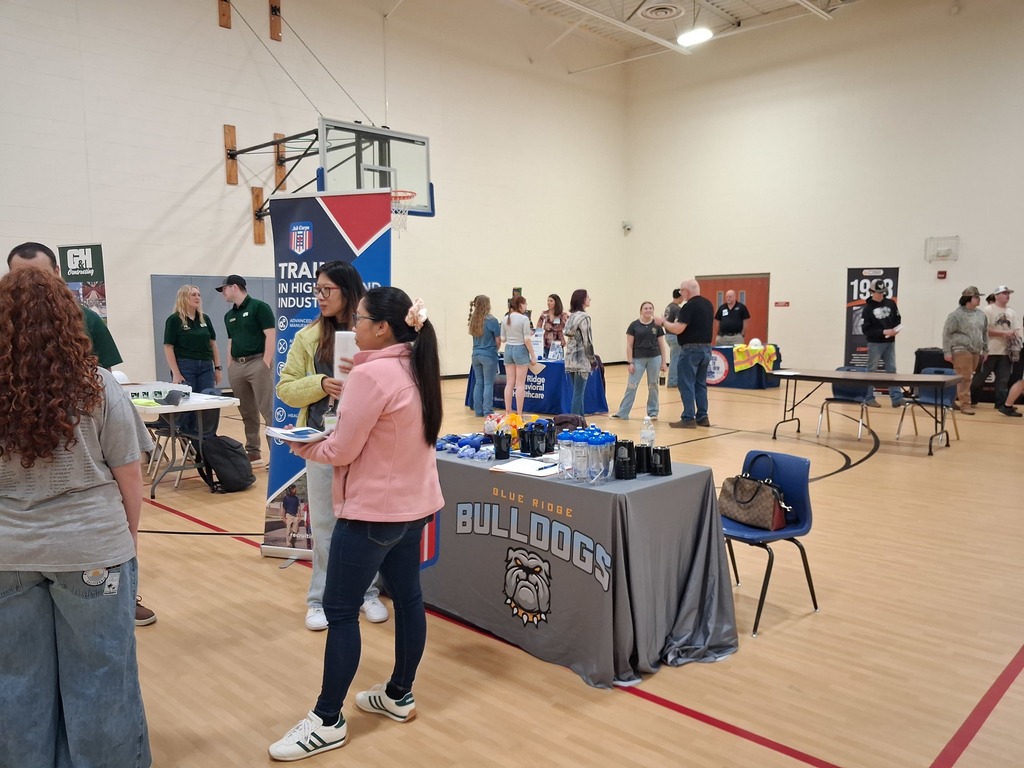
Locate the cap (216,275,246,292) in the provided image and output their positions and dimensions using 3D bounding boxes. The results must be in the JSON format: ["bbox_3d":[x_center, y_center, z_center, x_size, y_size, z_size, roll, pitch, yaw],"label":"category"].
[{"bbox_3d":[-2.651,-0.947,7.550,0.275,0.155,0.180,-9,7,-17],"label":"cap"}]

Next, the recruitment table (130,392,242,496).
[{"bbox_3d":[-3.169,0.467,6.928,2.000,0.740,0.760,5,7,44],"label":"recruitment table"}]

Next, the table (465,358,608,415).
[{"bbox_3d":[0.309,-0.007,12.164,1.880,0.740,0.830,4,7,38],"label":"table"}]

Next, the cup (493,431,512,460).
[{"bbox_3d":[-0.044,0.292,3.808,0.092,0.125,0.092,0,5,0],"label":"cup"}]

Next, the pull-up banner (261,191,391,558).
[{"bbox_3d":[-1.044,-0.013,4.695,0.840,2.120,0.220,1,5,17],"label":"pull-up banner"}]

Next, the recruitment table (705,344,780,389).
[{"bbox_3d":[4.098,-0.335,15.511,1.860,0.745,0.780,4,7,38],"label":"recruitment table"}]

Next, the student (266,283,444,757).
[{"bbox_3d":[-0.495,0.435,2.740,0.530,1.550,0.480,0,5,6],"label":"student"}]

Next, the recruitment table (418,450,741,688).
[{"bbox_3d":[0.008,0.715,3.948,1.880,0.745,0.790,5,7,44],"label":"recruitment table"}]

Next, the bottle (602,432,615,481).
[{"bbox_3d":[0.414,0.302,3.460,0.074,0.213,0.074,0,5,0],"label":"bottle"}]

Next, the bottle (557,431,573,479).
[{"bbox_3d":[0.222,0.293,3.347,0.072,0.203,0.072,0,5,0],"label":"bottle"}]

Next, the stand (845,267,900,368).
[{"bbox_3d":[5.830,-0.839,12.941,0.870,2.078,0.180,2,6,20],"label":"stand"}]

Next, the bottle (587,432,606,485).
[{"bbox_3d":[0.358,0.312,3.360,0.074,0.213,0.074,0,5,0],"label":"bottle"}]

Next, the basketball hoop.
[{"bbox_3d":[-1.572,-2.317,10.870,0.530,0.520,0.470,5,7,44],"label":"basketball hoop"}]

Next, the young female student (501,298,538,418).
[{"bbox_3d":[0.048,-0.373,10.817,0.470,1.641,0.330,2,6,20],"label":"young female student"}]

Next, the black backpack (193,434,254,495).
[{"bbox_3d":[-2.417,0.672,6.750,0.360,0.460,0.320,-18,10,-18],"label":"black backpack"}]

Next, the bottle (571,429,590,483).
[{"bbox_3d":[0.296,0.306,3.422,0.074,0.213,0.074,0,5,0],"label":"bottle"}]

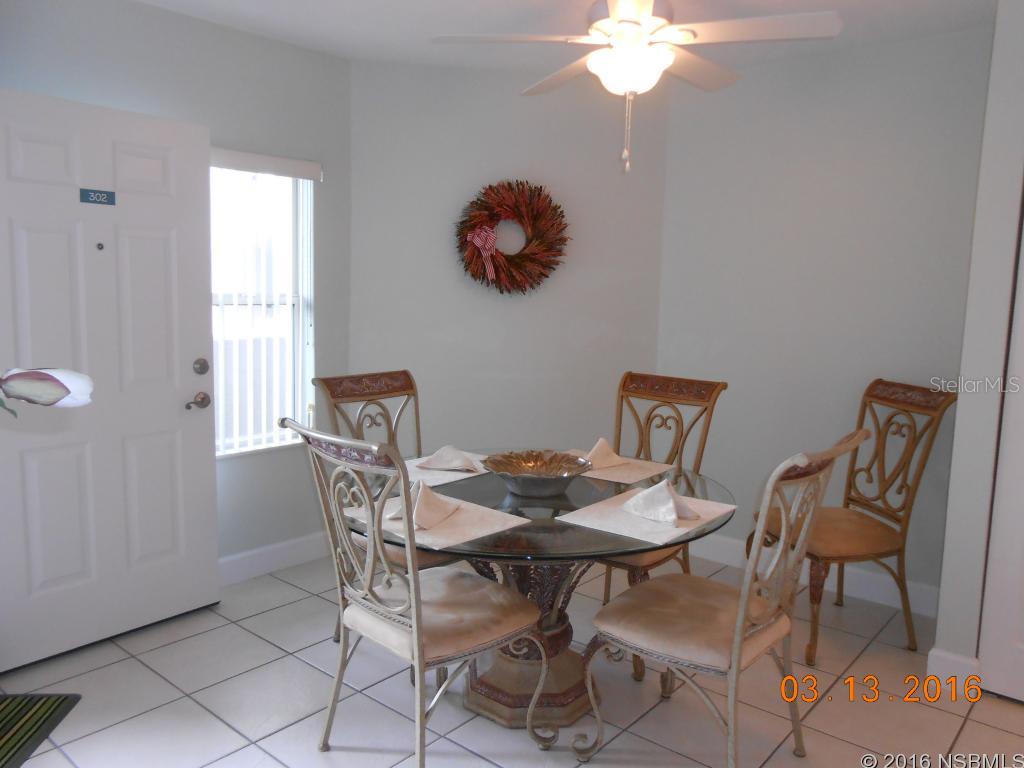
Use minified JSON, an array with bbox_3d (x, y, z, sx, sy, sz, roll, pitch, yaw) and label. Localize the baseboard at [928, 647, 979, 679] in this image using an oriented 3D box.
[{"bbox_3d":[1.566,1.015,2.723,0.150,0.130,0.030,7,9,40],"label":"baseboard"}]

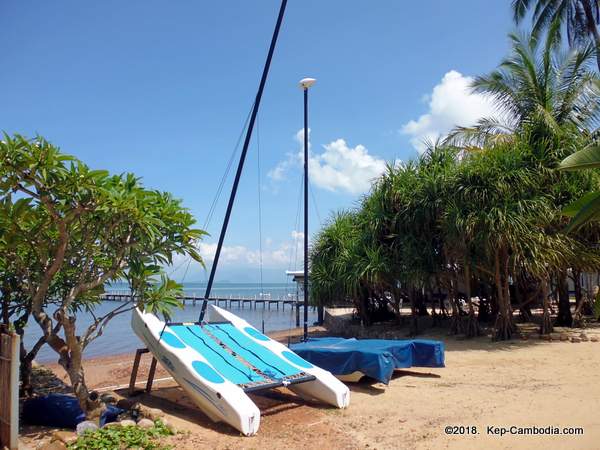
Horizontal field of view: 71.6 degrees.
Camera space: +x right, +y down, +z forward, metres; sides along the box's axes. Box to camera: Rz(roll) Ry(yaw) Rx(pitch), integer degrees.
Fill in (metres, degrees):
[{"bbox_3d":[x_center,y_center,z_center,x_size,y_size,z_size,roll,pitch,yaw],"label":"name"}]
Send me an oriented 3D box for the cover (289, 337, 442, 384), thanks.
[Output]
[{"bbox_3d":[1.023,2.555,8.270,2.800,0.560,2.100,-7,-10,39],"label":"cover"}]

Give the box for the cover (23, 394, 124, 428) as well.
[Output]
[{"bbox_3d":[-2.740,2.203,5.043,1.150,0.350,0.600,3,-8,-17],"label":"cover"}]

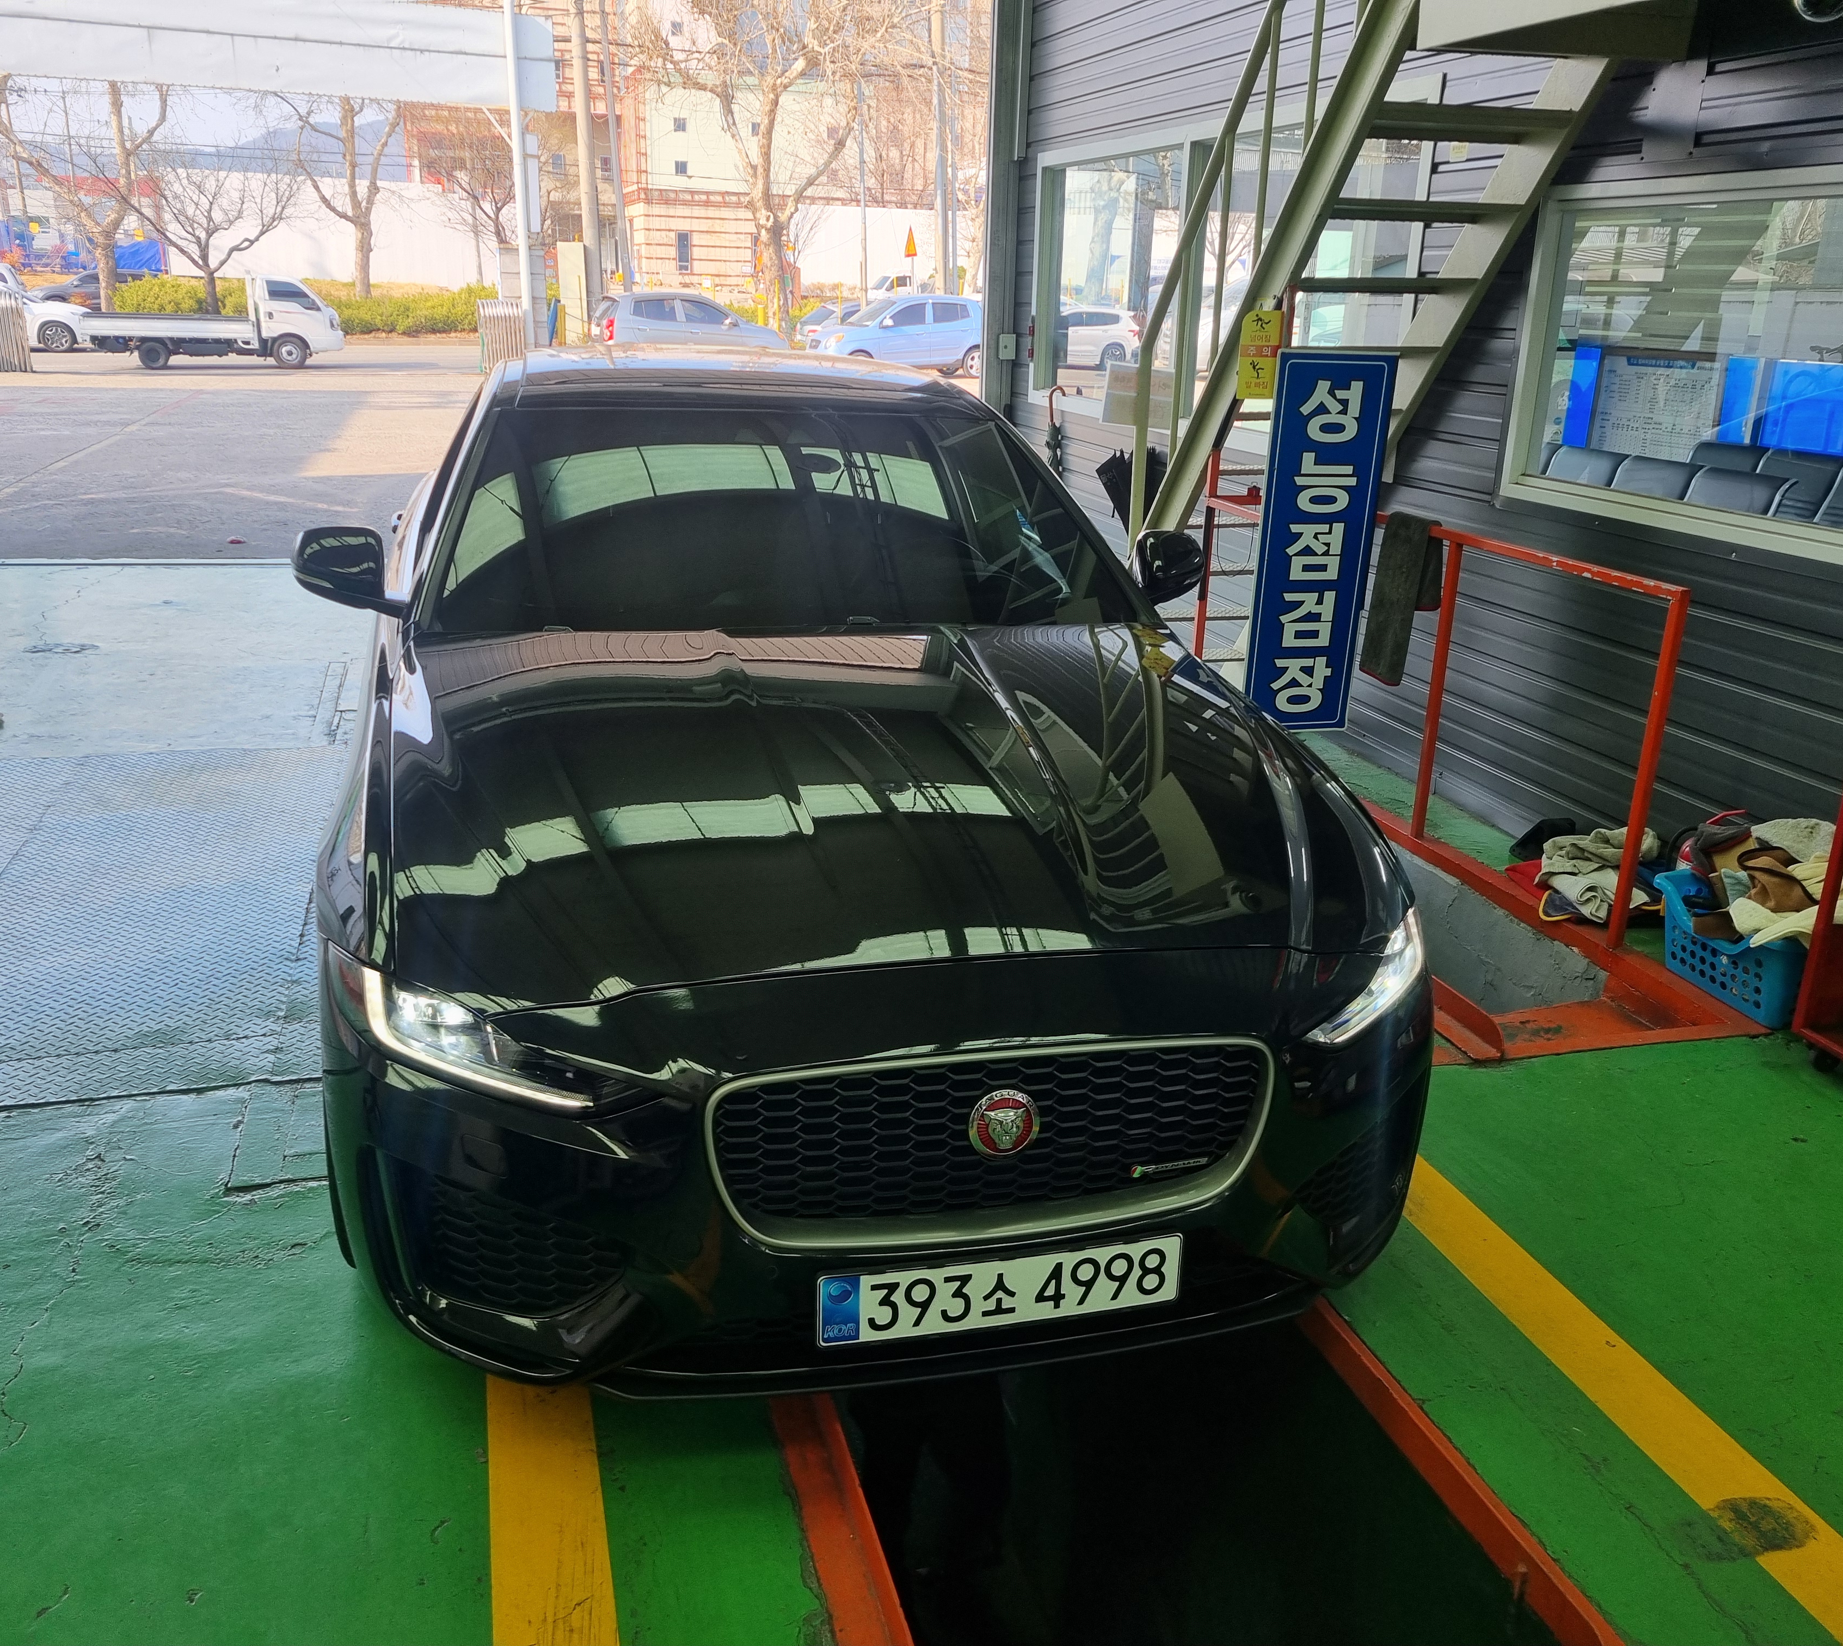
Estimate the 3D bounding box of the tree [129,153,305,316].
[{"bbox_3d":[-22.245,-18.059,51.321,5.400,5.600,5.000,-3,18,-15],"label":"tree"}]

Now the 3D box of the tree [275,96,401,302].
[{"bbox_3d":[-19.313,-20.772,54.846,4.600,8.800,4.600,-3,18,-15],"label":"tree"}]

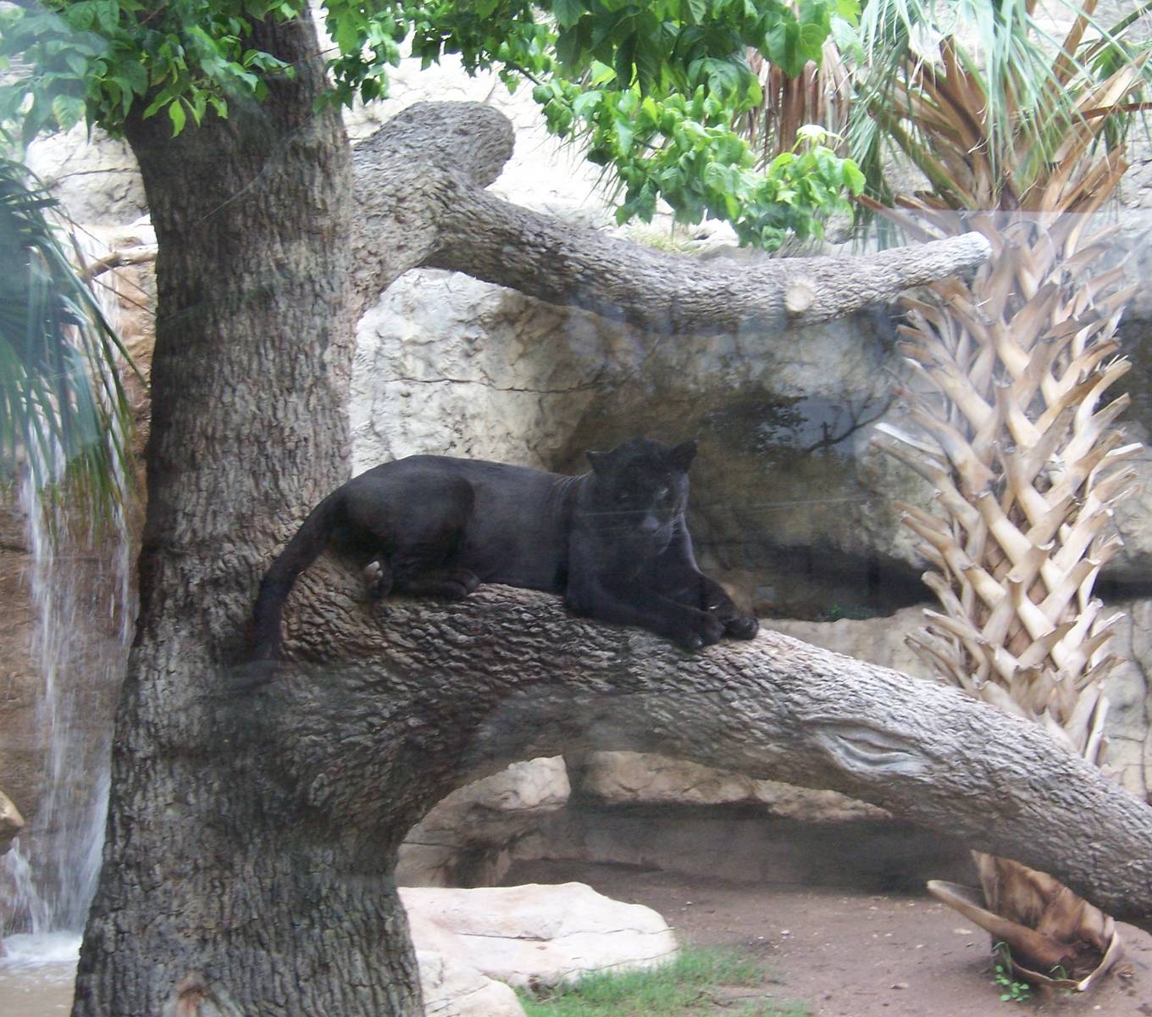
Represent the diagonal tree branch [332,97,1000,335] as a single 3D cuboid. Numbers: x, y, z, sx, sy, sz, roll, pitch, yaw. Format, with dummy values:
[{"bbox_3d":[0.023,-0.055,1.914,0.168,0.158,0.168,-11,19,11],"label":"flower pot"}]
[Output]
[{"bbox_3d":[0.265,-0.807,6.500,1.760,0.610,0.500,0,2,0],"label":"diagonal tree branch"}]

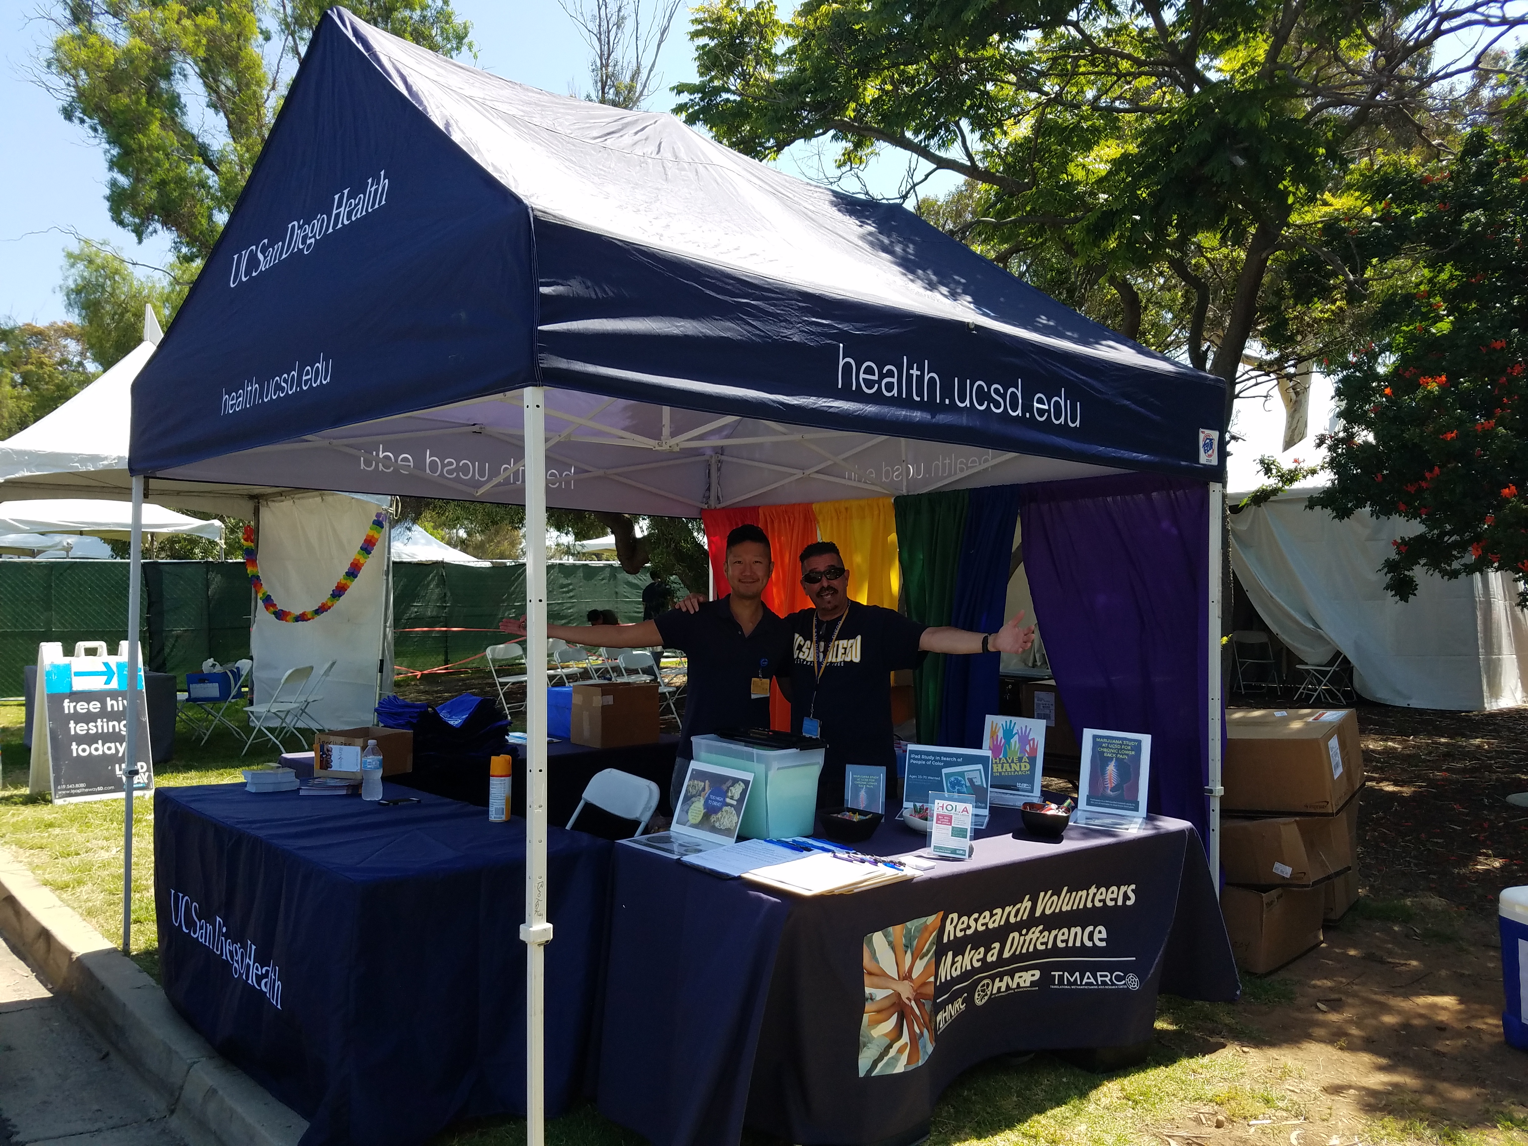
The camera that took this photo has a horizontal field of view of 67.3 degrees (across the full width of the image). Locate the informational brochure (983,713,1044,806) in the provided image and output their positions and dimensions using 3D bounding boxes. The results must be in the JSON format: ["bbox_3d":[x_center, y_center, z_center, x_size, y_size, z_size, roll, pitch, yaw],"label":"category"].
[{"bbox_3d":[0.847,0.634,3.890,0.218,0.262,0.150,0,-1,27],"label":"informational brochure"}]

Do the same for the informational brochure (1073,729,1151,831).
[{"bbox_3d":[1.127,0.662,3.722,0.220,0.268,0.190,0,-1,25],"label":"informational brochure"}]

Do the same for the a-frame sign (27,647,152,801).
[{"bbox_3d":[-4.744,1.018,8.144,0.620,1.080,0.660,1,-1,-39],"label":"a-frame sign"}]

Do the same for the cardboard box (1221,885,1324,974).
[{"bbox_3d":[1.963,1.390,4.728,0.600,0.310,0.450,1,-1,-44],"label":"cardboard box"}]

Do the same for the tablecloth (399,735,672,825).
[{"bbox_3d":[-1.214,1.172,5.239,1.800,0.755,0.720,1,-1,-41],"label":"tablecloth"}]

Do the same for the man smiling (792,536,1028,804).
[{"bbox_3d":[0.406,0.705,4.009,1.080,1.640,0.420,0,-1,12],"label":"man smiling"}]

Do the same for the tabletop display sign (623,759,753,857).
[{"bbox_3d":[-0.232,0.691,3.388,0.295,0.203,0.279,1,-1,-45],"label":"tabletop display sign"}]

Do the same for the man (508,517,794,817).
[{"bbox_3d":[-0.374,0.669,3.939,1.070,1.690,0.400,0,-1,0],"label":"man"}]

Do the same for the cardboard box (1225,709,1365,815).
[{"bbox_3d":[2.198,0.811,4.988,0.590,0.315,0.530,-6,3,41],"label":"cardboard box"}]

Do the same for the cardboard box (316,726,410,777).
[{"bbox_3d":[-1.559,0.706,4.482,0.245,0.160,0.265,0,-1,28],"label":"cardboard box"}]

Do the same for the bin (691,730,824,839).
[{"bbox_3d":[-0.013,0.637,3.490,0.240,0.272,0.365,1,-1,-43],"label":"bin"}]

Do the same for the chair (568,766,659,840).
[{"bbox_3d":[-0.696,1.151,4.306,0.480,0.790,0.450,1,-1,-39],"label":"chair"}]

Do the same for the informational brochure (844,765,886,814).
[{"bbox_3d":[0.311,0.679,3.549,0.128,0.172,0.060,0,-1,19],"label":"informational brochure"}]

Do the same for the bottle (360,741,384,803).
[{"bbox_3d":[-1.359,0.678,3.987,0.068,0.206,0.068,0,-1,0],"label":"bottle"}]

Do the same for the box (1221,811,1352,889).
[{"bbox_3d":[2.154,1.122,4.807,0.430,0.255,0.440,0,-1,42],"label":"box"}]

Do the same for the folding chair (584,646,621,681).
[{"bbox_3d":[-2.006,1.261,14.486,0.480,0.790,0.450,0,-1,40],"label":"folding chair"}]

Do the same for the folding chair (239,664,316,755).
[{"bbox_3d":[-4.316,1.203,10.226,0.470,0.785,0.450,0,-1,3],"label":"folding chair"}]

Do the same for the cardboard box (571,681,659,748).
[{"bbox_3d":[-0.693,0.666,5.402,0.326,0.270,0.250,1,-1,-40],"label":"cardboard box"}]

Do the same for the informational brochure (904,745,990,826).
[{"bbox_3d":[0.592,0.689,3.747,0.280,0.210,0.170,0,-1,17],"label":"informational brochure"}]

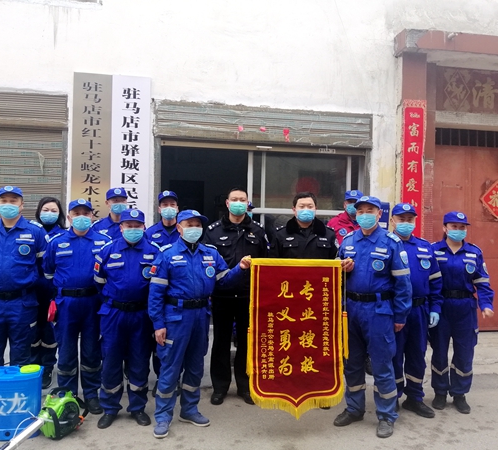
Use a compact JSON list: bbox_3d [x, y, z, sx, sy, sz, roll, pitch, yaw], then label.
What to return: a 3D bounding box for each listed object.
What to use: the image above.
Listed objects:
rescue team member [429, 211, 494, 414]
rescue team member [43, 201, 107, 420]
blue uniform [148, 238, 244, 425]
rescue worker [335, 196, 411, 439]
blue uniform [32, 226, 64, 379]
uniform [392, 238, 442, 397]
[{"bbox_3d":[1.797,0.725,3.830,0.540,1.670,0.360,1,0,25],"label":"rescue team member"},{"bbox_3d":[-1.397,0.650,3.670,0.530,1.710,0.360,1,0,-21],"label":"rescue team member"},{"bbox_3d":[-0.398,0.795,3.420,0.670,1.380,0.400,1,0,-20],"label":"blue uniform"},{"bbox_3d":[0.924,0.659,3.320,0.580,1.706,0.420,1,0,22],"label":"rescue worker"},{"bbox_3d":[-1.797,0.698,4.060,0.460,1.400,0.300,1,0,-20],"label":"blue uniform"},{"bbox_3d":[1.328,0.767,3.660,0.520,1.367,0.330,1,0,13],"label":"uniform"}]

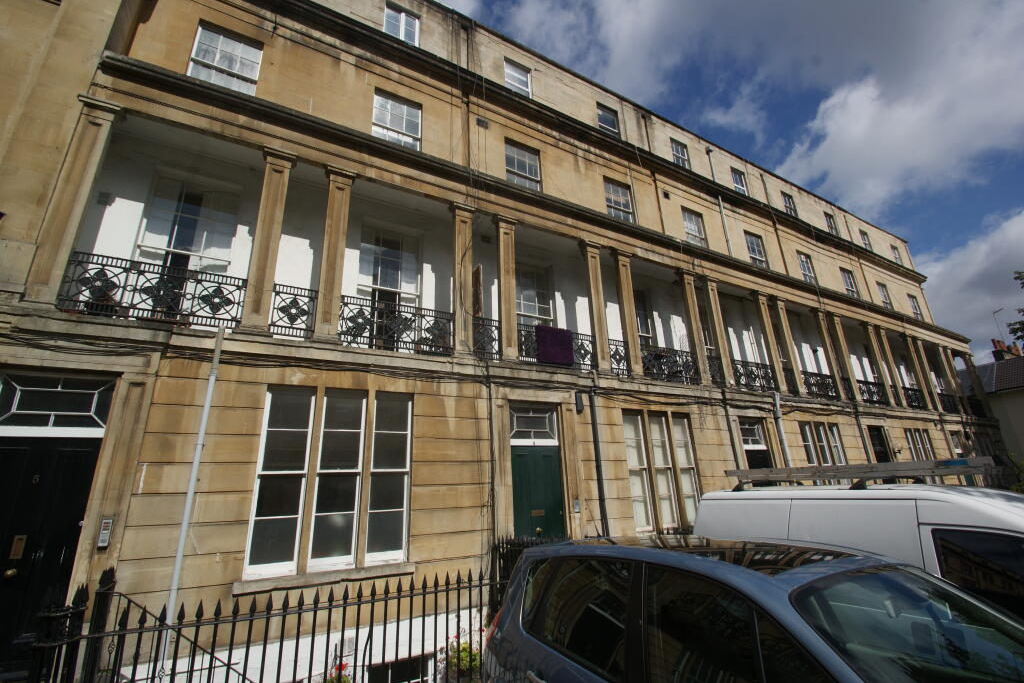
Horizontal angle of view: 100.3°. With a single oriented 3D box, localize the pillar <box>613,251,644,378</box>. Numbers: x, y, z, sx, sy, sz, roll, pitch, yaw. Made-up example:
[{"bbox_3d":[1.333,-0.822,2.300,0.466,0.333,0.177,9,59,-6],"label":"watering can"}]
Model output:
[{"bbox_3d":[2.707,-0.661,9.904,0.449,3.016,0.270,8,-20,-27],"label":"pillar"}]

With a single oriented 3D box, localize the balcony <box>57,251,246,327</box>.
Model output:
[{"bbox_3d":[-4.698,-0.646,5.720,1.930,0.777,0.080,8,-20,-27],"label":"balcony"}]

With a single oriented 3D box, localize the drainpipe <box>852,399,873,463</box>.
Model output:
[{"bbox_3d":[10.965,3.846,12.902,0.120,3.919,0.120,8,-20,-27],"label":"drainpipe"}]

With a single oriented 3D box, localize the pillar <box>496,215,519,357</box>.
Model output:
[{"bbox_3d":[-0.097,-1.058,8.441,0.449,3.016,0.270,8,-20,-27],"label":"pillar"}]

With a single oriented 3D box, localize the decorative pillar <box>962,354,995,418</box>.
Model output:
[{"bbox_3d":[21.513,2.001,19.716,0.449,3.016,0.270,8,-20,-27],"label":"decorative pillar"}]

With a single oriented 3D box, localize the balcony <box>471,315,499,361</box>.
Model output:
[{"bbox_3d":[-0.463,-0.050,7.896,0.660,0.820,0.090,8,-20,-28],"label":"balcony"}]

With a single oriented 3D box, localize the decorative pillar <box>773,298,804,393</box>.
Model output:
[{"bbox_3d":[8.316,0.133,12.831,0.449,3.016,0.270,8,-20,-27],"label":"decorative pillar"}]

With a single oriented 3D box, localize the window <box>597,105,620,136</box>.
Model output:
[{"bbox_3d":[3.006,-6.674,13.181,0.824,1.340,0.130,8,-20,-27],"label":"window"}]

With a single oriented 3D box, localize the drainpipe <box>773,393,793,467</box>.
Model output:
[{"bbox_3d":[7.260,3.257,11.163,0.120,3.900,0.130,8,-20,-28],"label":"drainpipe"}]

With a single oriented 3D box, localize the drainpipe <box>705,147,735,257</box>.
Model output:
[{"bbox_3d":[6.922,-4.540,14.176,0.180,4.466,0.170,7,-19,-28],"label":"drainpipe"}]

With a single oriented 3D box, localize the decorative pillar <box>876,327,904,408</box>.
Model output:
[{"bbox_3d":[13.399,0.883,15.167,0.370,2.983,0.240,7,-19,-28],"label":"decorative pillar"}]

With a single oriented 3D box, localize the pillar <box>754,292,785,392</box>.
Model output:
[{"bbox_3d":[7.492,0.016,12.401,0.449,3.016,0.270,8,-20,-27],"label":"pillar"}]

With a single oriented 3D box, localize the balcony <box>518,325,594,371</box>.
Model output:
[{"bbox_3d":[0.898,0.128,8.310,1.840,0.730,0.060,7,-19,-28],"label":"balcony"}]

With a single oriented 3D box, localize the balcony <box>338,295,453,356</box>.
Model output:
[{"bbox_3d":[-1.805,-0.236,6.890,1.852,0.758,0.060,7,-19,-28],"label":"balcony"}]

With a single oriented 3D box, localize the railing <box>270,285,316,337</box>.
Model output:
[{"bbox_3d":[-3.148,-0.444,6.193,0.579,0.727,0.060,7,-19,-28],"label":"railing"}]

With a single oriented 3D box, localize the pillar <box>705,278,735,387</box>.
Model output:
[{"bbox_3d":[5.307,-0.265,10.934,0.370,2.938,0.240,7,-19,-28],"label":"pillar"}]

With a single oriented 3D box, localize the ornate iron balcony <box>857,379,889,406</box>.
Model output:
[{"bbox_3d":[12.117,1.746,14.505,1.916,0.777,0.080,8,-20,-27],"label":"ornate iron balcony"}]

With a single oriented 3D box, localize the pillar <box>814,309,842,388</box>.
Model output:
[{"bbox_3d":[10.500,0.438,14.163,0.430,3.010,0.330,8,-20,-28],"label":"pillar"}]

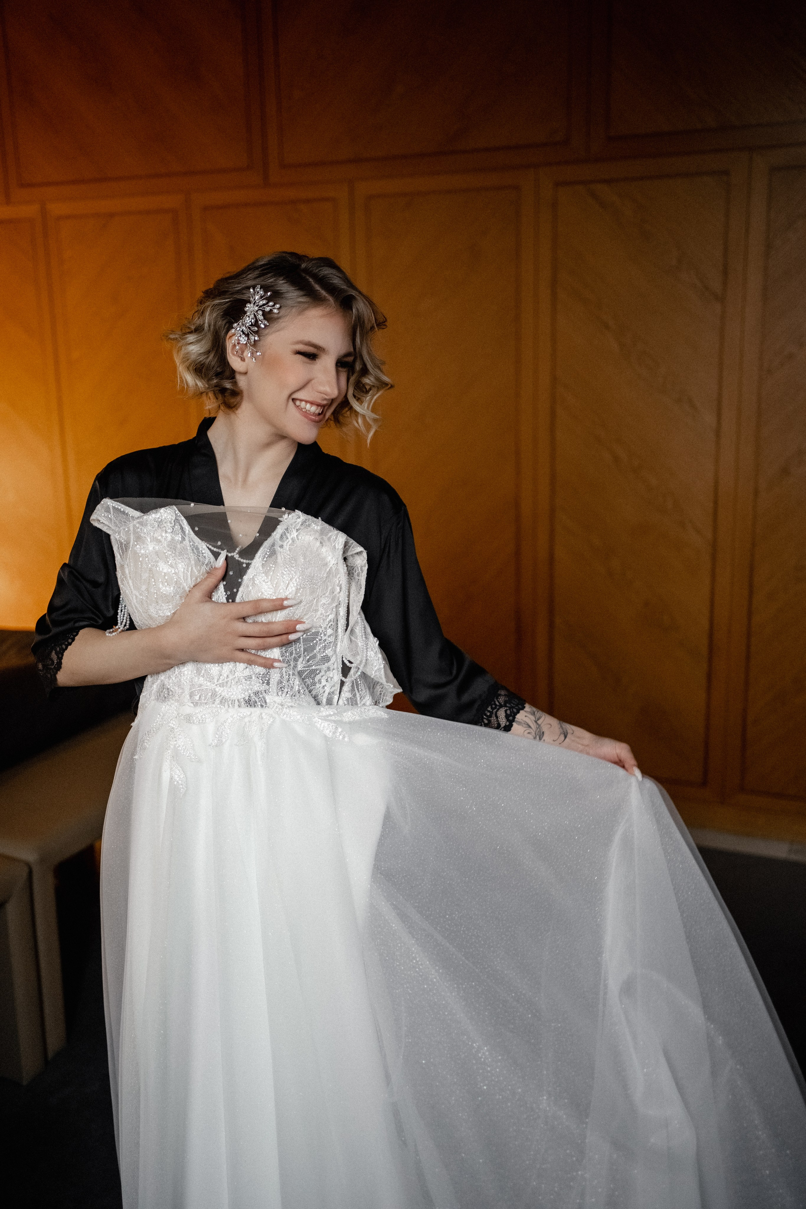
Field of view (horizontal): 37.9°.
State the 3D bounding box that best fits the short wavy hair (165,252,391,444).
[{"bbox_3d":[-0.156,-0.351,1.566,0.245,0.230,0.245,6,11,-41],"label":"short wavy hair"}]

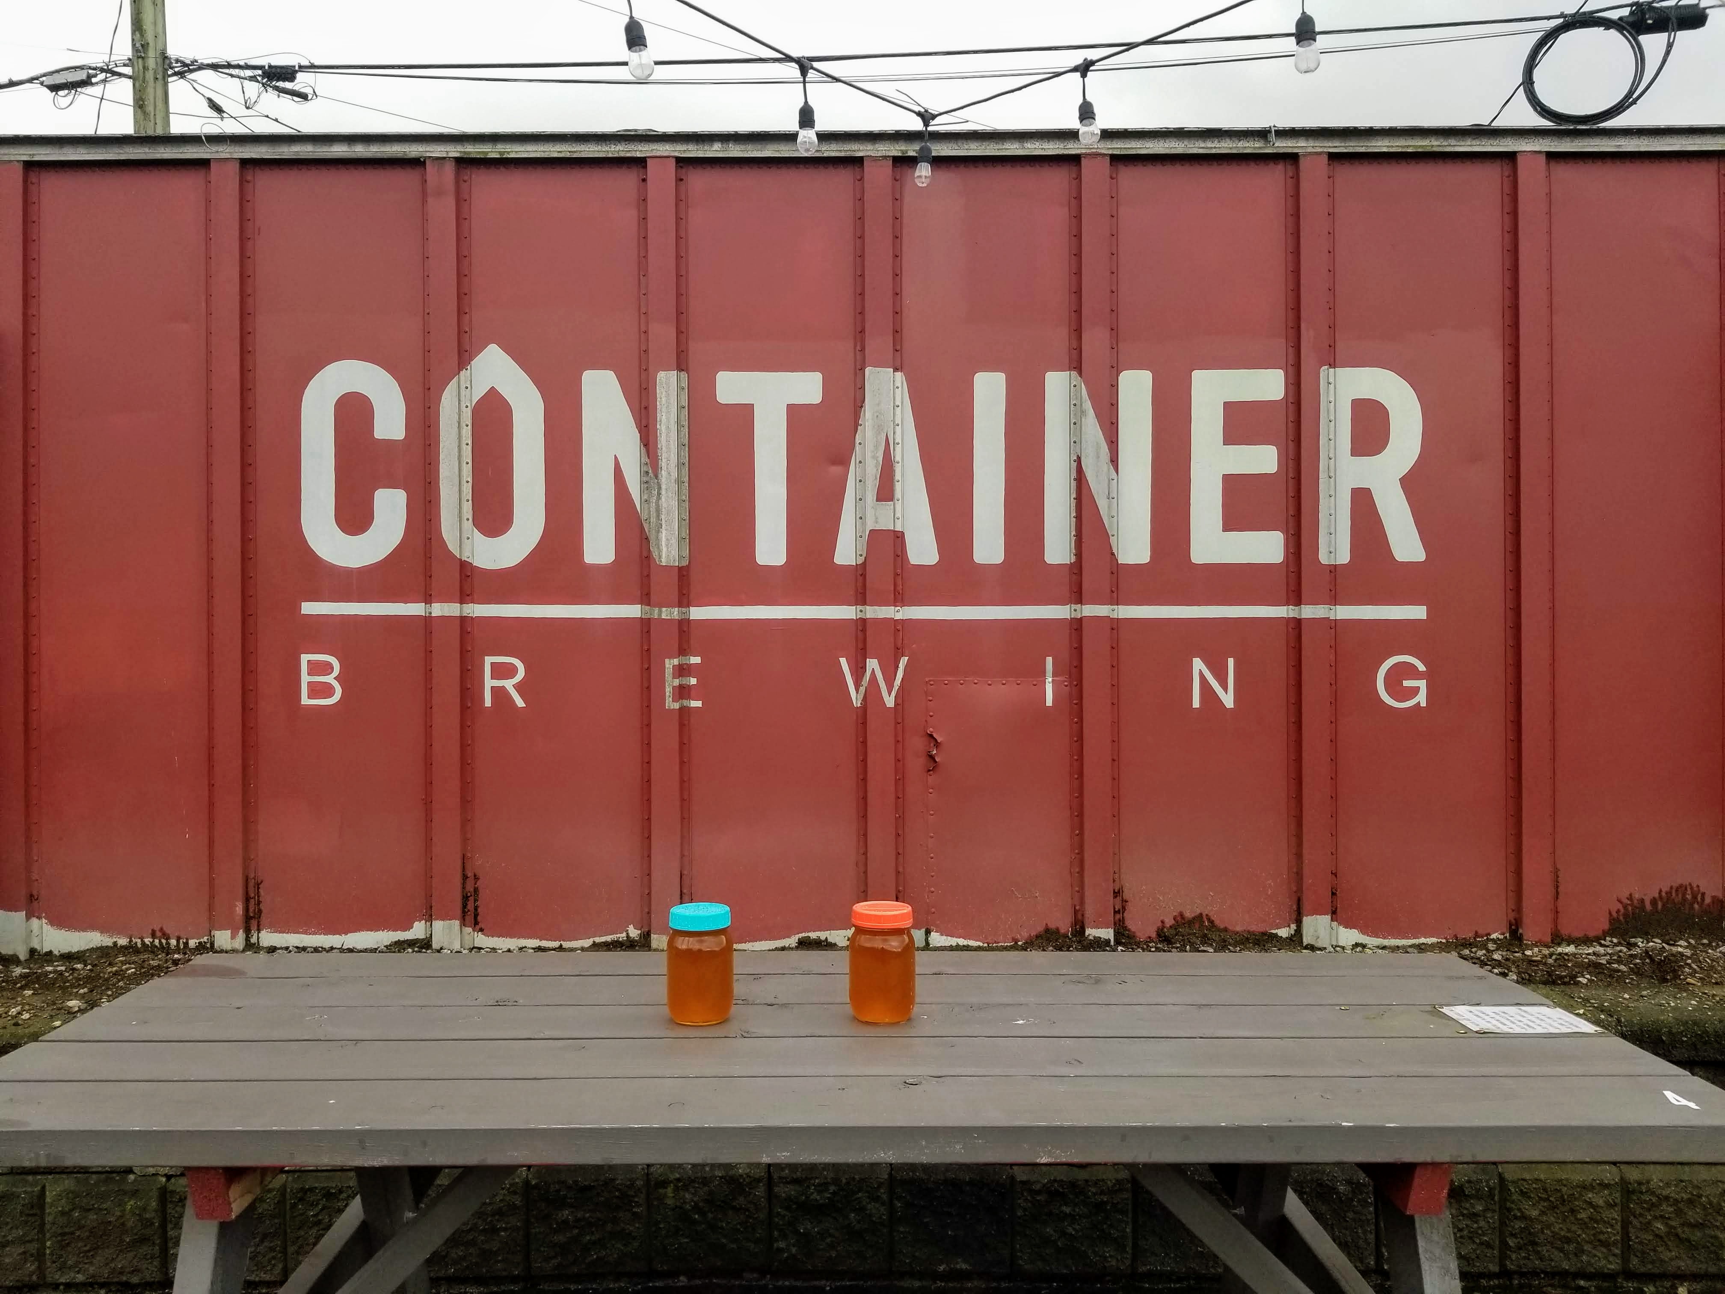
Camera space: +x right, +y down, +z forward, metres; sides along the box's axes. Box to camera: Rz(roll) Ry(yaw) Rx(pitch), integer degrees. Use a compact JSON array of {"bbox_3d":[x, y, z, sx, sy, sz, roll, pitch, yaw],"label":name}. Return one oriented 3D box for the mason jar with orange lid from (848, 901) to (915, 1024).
[{"bbox_3d":[0.026,0.406,1.670,0.086,0.139,0.086,0,1,0],"label":"mason jar with orange lid"}]

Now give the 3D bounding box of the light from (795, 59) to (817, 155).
[{"bbox_3d":[-0.120,-1.159,2.780,0.047,0.207,0.047,0,1,0],"label":"light"}]

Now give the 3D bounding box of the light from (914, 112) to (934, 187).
[{"bbox_3d":[0.158,-1.278,3.330,0.047,0.193,0.047,0,1,0],"label":"light"}]

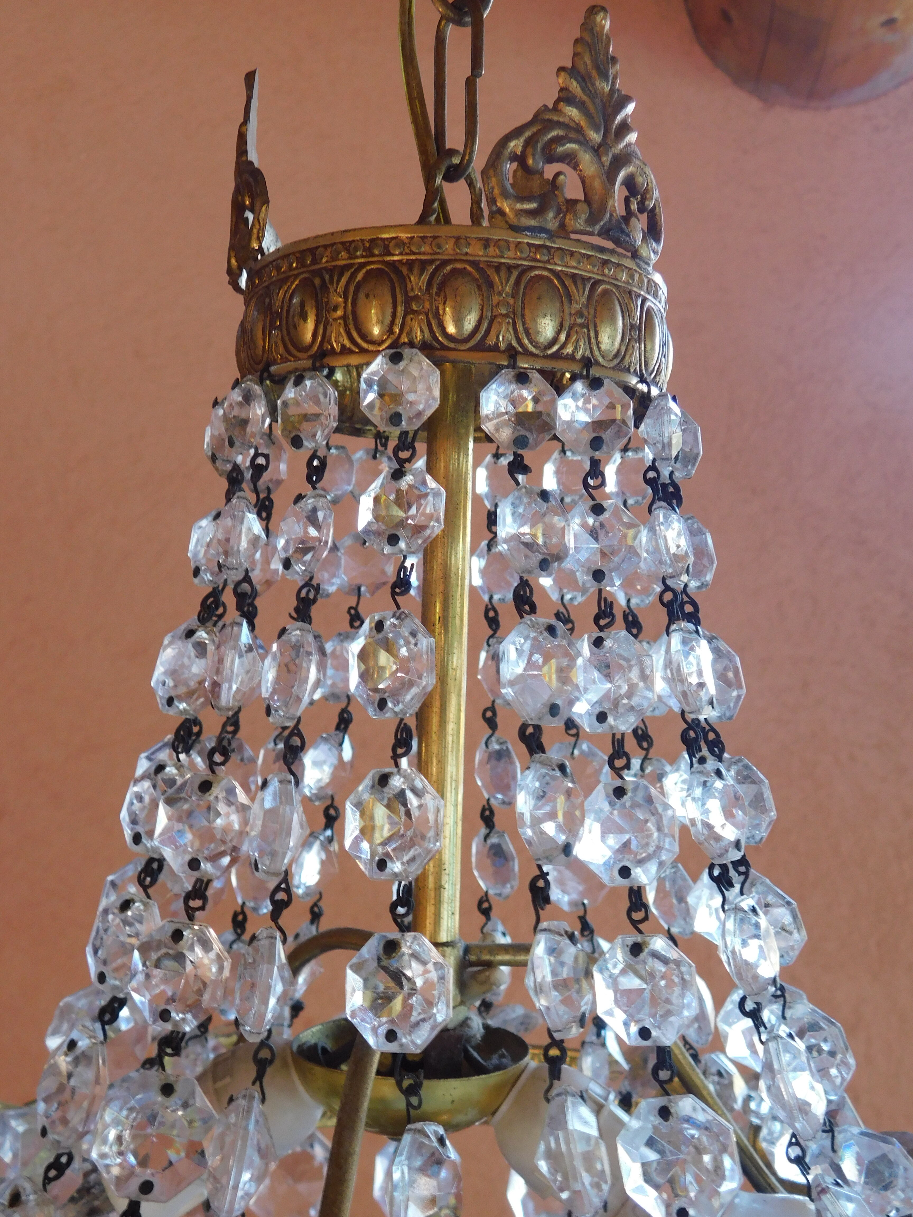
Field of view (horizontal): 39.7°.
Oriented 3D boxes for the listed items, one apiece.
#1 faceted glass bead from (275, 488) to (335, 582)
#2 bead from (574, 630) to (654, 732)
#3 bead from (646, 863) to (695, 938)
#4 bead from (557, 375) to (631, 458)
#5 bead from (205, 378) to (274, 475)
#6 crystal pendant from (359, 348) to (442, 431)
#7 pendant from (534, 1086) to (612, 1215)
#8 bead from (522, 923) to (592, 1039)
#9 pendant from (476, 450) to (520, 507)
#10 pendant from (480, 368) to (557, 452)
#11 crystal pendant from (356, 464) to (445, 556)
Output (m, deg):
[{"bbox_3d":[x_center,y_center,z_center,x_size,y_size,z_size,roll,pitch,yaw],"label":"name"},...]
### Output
[{"bbox_3d":[-0.027,-0.013,0.226,0.015,0.015,0.007,0,-9,44],"label":"faceted glass bead"},{"bbox_3d":[0.027,0.013,0.220,0.009,0.017,0.017,4,-11,-39],"label":"bead"},{"bbox_3d":[0.053,0.072,0.311,0.010,0.018,0.018,-8,4,-24],"label":"bead"},{"bbox_3d":[0.025,-0.034,0.227,0.015,0.015,0.008,0,-5,-8],"label":"bead"},{"bbox_3d":[-0.043,-0.037,0.252,0.015,0.015,0.007,11,9,34],"label":"bead"},{"bbox_3d":[-0.010,-0.040,0.230,0.015,0.015,0.007,3,10,13],"label":"crystal pendant"},{"bbox_3d":[0.018,0.086,0.199,0.011,0.020,0.020,-11,-13,3],"label":"pendant"},{"bbox_3d":[0.017,0.061,0.207,0.009,0.019,0.018,-8,-13,25],"label":"bead"},{"bbox_3d":[0.012,-0.033,0.326,0.015,0.015,0.007,2,6,24],"label":"pendant"},{"bbox_3d":[0.011,-0.035,0.225,0.015,0.015,0.008,1,-5,-14],"label":"pendant"},{"bbox_3d":[-0.010,-0.018,0.226,0.016,0.016,0.007,5,4,14],"label":"crystal pendant"}]

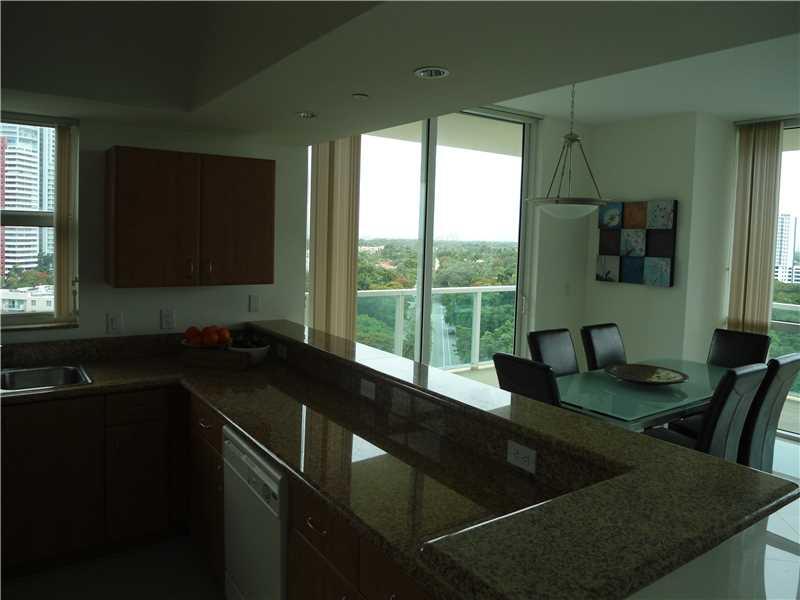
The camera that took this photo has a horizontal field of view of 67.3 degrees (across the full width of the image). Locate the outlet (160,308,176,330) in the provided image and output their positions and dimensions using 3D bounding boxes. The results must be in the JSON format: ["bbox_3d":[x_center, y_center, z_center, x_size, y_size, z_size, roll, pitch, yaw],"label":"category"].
[{"bbox_3d":[-1.432,0.127,3.701,0.080,0.120,0.012,-3,8,-34],"label":"outlet"}]

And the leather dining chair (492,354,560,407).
[{"bbox_3d":[0.895,0.829,3.542,0.580,1.000,0.440,-3,8,-34],"label":"leather dining chair"}]

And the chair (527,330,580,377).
[{"bbox_3d":[1.248,0.764,4.218,0.440,1.000,0.580,-3,8,-34],"label":"chair"}]

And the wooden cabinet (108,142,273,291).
[{"bbox_3d":[-1.235,-0.473,3.572,0.900,0.750,0.330,-3,8,-34],"label":"wooden cabinet"}]

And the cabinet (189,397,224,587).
[{"bbox_3d":[-0.645,0.864,2.951,0.600,0.760,0.510,-3,8,-34],"label":"cabinet"}]

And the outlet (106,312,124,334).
[{"bbox_3d":[-1.672,0.139,3.537,0.085,0.120,0.012,-3,8,-34],"label":"outlet"}]

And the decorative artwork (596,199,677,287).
[{"bbox_3d":[2.066,-0.512,5.356,0.040,0.740,0.780,-3,8,-34],"label":"decorative artwork"}]

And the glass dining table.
[{"bbox_3d":[1.677,0.921,4.027,1.830,0.750,0.880,-3,8,-34],"label":"glass dining table"}]

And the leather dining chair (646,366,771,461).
[{"bbox_3d":[1.781,0.842,3.622,0.440,1.000,0.580,-3,8,-34],"label":"leather dining chair"}]

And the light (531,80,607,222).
[{"bbox_3d":[0.996,-0.911,3.508,0.470,0.860,0.470,-3,8,-34],"label":"light"}]

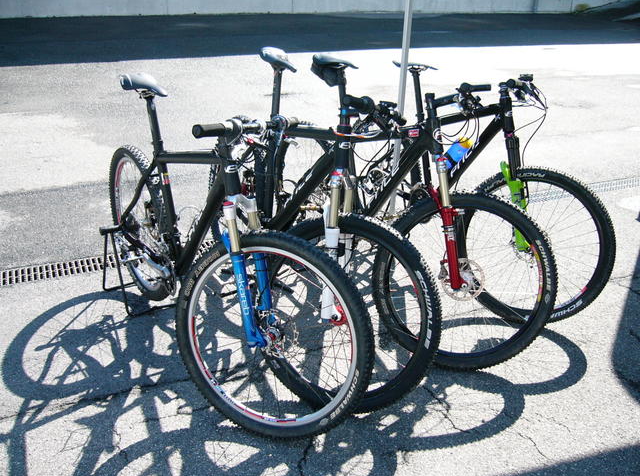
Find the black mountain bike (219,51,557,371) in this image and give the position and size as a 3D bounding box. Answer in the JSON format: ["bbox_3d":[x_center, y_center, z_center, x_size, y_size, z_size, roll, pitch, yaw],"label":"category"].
[{"bbox_3d":[0.237,-0.228,2.772,0.550,1.072,1.604,-13,28,-29],"label":"black mountain bike"}]

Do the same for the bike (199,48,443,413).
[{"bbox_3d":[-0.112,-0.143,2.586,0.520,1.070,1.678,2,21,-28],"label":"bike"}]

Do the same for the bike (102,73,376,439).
[{"bbox_3d":[-0.447,-0.041,2.357,0.530,1.002,1.669,-15,29,-32],"label":"bike"}]

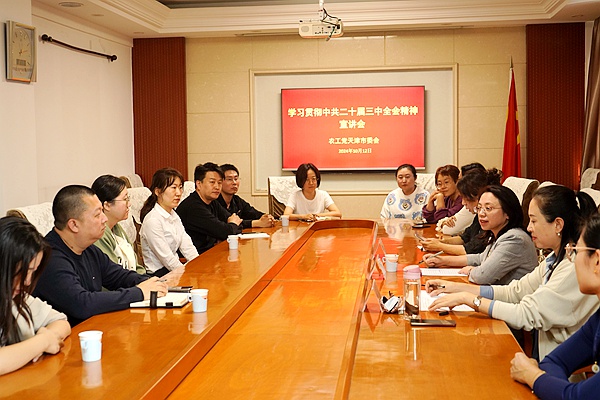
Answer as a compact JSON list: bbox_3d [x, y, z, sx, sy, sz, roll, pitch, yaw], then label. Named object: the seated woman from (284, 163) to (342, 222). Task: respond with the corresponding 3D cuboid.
[{"bbox_3d":[0.110,0.326,6.740,0.520,1.275,0.740,-1,4,5],"label":"seated woman"}]

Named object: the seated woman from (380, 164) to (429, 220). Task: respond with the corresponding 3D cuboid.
[{"bbox_3d":[0.900,0.327,6.600,0.530,1.265,0.740,0,4,7],"label":"seated woman"}]

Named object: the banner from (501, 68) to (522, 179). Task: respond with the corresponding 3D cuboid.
[{"bbox_3d":[2.280,-0.650,8.500,0.260,1.630,0.240,0,4,7],"label":"banner"}]

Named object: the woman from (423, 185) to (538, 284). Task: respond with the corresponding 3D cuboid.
[{"bbox_3d":[0.970,0.522,3.970,0.760,1.205,0.510,-1,4,-9],"label":"woman"}]

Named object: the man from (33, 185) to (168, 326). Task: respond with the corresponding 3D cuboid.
[{"bbox_3d":[-0.880,0.569,3.270,0.770,1.260,0.560,0,4,13],"label":"man"}]

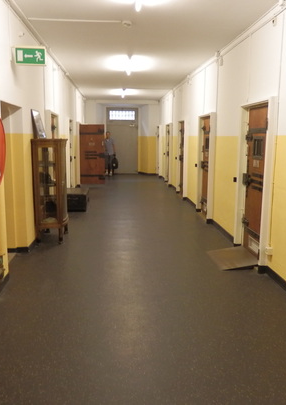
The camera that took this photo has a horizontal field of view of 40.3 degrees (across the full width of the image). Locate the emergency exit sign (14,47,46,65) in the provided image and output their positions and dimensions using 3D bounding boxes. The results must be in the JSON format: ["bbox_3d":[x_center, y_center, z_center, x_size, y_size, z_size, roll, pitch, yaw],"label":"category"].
[{"bbox_3d":[-1.362,-1.770,4.712,0.380,0.205,0.070,0,10,-4],"label":"emergency exit sign"}]

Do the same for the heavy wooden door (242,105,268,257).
[{"bbox_3d":[1.521,-0.266,5.136,0.090,1.960,0.840,0,10,-4],"label":"heavy wooden door"}]

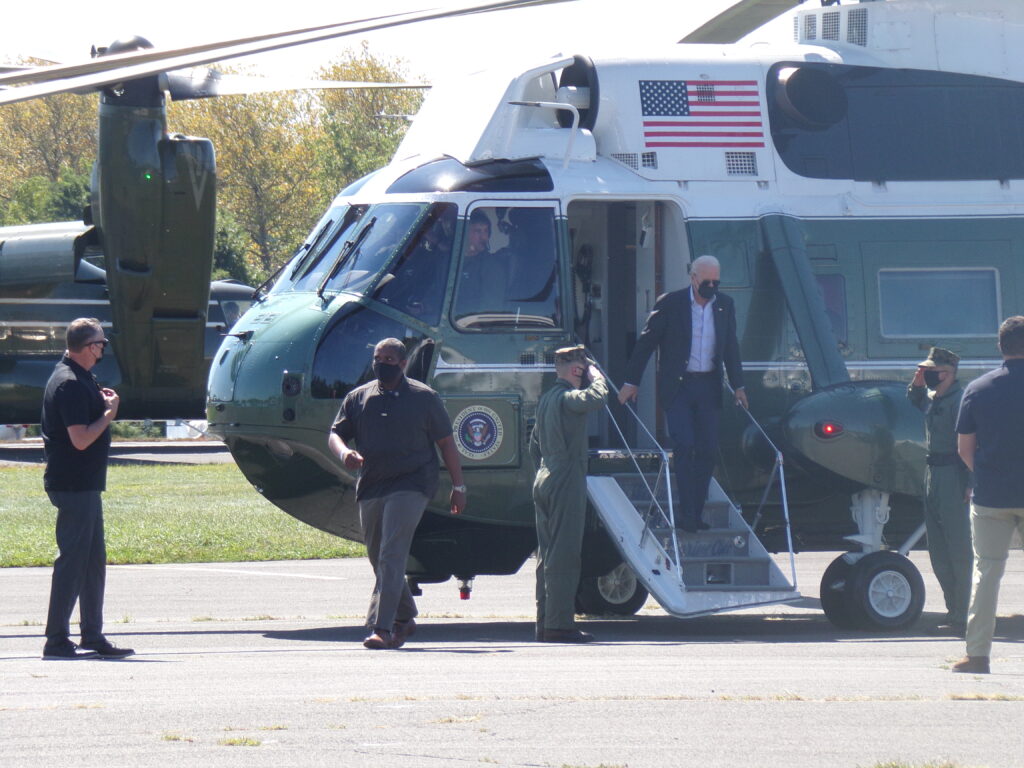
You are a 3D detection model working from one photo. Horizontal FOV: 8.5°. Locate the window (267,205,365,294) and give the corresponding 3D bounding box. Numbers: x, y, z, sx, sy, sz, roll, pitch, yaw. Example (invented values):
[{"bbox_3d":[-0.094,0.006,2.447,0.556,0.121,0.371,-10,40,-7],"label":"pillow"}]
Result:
[{"bbox_3d":[-1.240,-0.862,43.980,0.120,0.680,0.800,35,-12,-17],"label":"window"}]

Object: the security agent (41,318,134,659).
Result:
[{"bbox_3d":[-2.344,0.577,37.900,0.540,1.860,0.520,0,0,-12],"label":"security agent"}]

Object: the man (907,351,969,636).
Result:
[{"bbox_3d":[2.678,0.655,43.000,0.430,1.780,0.560,0,0,-24],"label":"man"}]

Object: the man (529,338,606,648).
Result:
[{"bbox_3d":[0.348,0.662,41.500,0.430,1.790,0.560,0,0,-24],"label":"man"}]

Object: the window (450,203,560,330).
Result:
[{"bbox_3d":[-0.035,-0.726,43.130,0.760,0.790,0.100,0,-3,-20],"label":"window"}]

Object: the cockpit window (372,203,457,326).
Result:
[{"bbox_3d":[-0.612,-0.756,43.080,0.540,0.780,0.130,0,-10,6],"label":"cockpit window"}]

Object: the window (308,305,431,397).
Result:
[{"bbox_3d":[-0.874,-0.204,42.980,0.780,0.580,0.180,0,-8,4],"label":"window"}]

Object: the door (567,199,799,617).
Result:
[{"bbox_3d":[1.035,0.139,42.884,0.950,2.600,1.350,0,0,-24],"label":"door"}]

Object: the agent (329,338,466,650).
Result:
[{"bbox_3d":[-0.667,0.644,40.000,0.780,1.810,0.600,0,0,16],"label":"agent"}]

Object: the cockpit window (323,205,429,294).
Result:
[{"bbox_3d":[-0.889,-0.851,43.430,0.100,0.680,0.620,39,-22,-30],"label":"cockpit window"}]

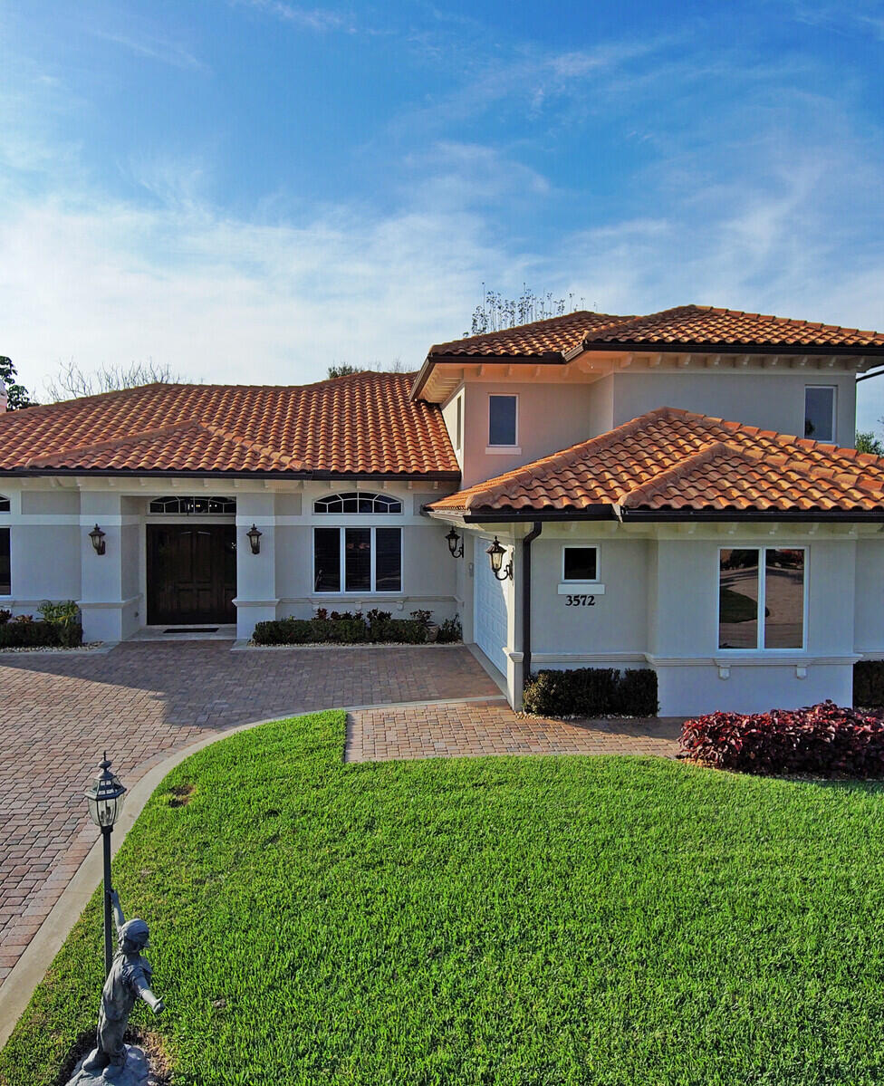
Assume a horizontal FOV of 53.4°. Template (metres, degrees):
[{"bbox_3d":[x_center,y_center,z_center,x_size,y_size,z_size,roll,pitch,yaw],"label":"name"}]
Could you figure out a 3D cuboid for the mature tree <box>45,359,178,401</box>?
[{"bbox_3d":[-13.300,-3.050,35.900,6.800,8.700,6.500,0,3,-6],"label":"mature tree"}]

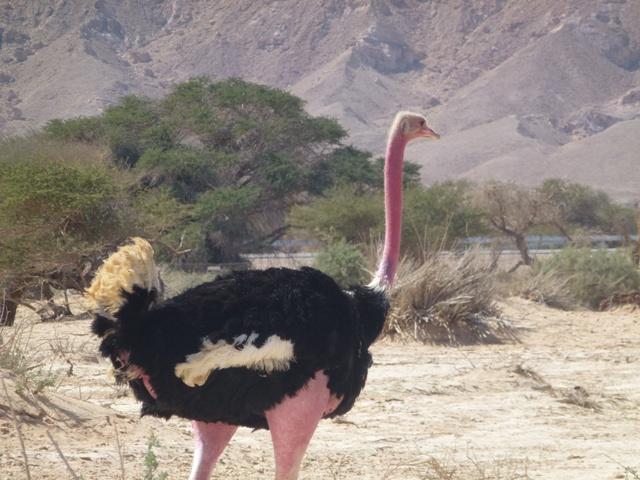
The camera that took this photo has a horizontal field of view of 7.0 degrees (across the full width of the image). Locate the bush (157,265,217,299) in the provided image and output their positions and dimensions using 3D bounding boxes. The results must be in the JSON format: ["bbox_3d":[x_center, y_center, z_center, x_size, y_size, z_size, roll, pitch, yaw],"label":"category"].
[{"bbox_3d":[-2.220,0.726,90.000,1.076,0.615,0.968,0,0,0],"label":"bush"}]

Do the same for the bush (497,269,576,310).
[{"bbox_3d":[3.451,0.789,84.000,1.275,0.670,1.084,0,0,0],"label":"bush"}]

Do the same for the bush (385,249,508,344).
[{"bbox_3d":[1.547,0.695,66.000,1.628,1.177,1.384,0,0,0],"label":"bush"}]

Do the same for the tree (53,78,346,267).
[{"bbox_3d":[-3.243,-1.859,143.000,8.359,5.048,7.105,0,0,0],"label":"tree"}]

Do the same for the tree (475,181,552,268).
[{"bbox_3d":[4.884,-0.391,133.000,1.969,2.221,1.772,0,0,0],"label":"tree"}]

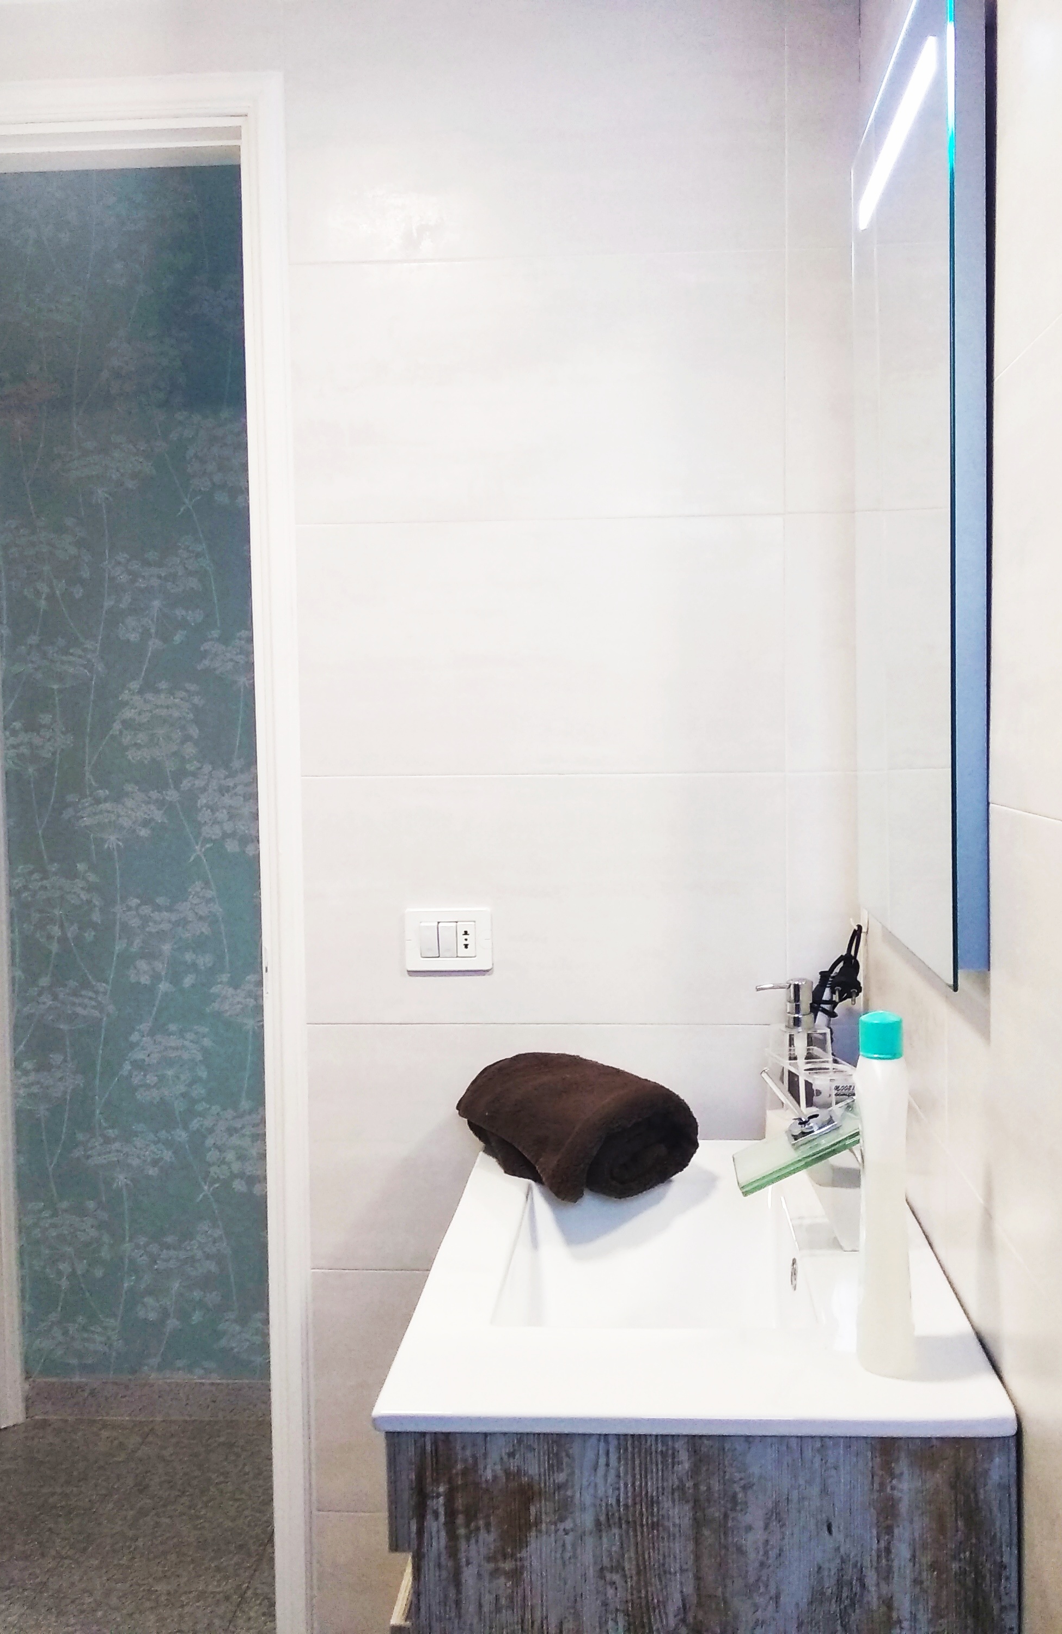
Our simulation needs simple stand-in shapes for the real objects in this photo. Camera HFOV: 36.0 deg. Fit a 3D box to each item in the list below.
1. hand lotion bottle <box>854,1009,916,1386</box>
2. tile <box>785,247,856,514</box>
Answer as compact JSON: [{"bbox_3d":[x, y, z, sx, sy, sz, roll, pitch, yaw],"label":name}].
[{"bbox_3d":[0.271,0.286,1.252,0.043,0.267,0.080,0,3,4],"label":"hand lotion bottle"},{"bbox_3d":[0.344,-0.512,1.923,0.088,0.304,0.010,0,3,4],"label":"tile"}]

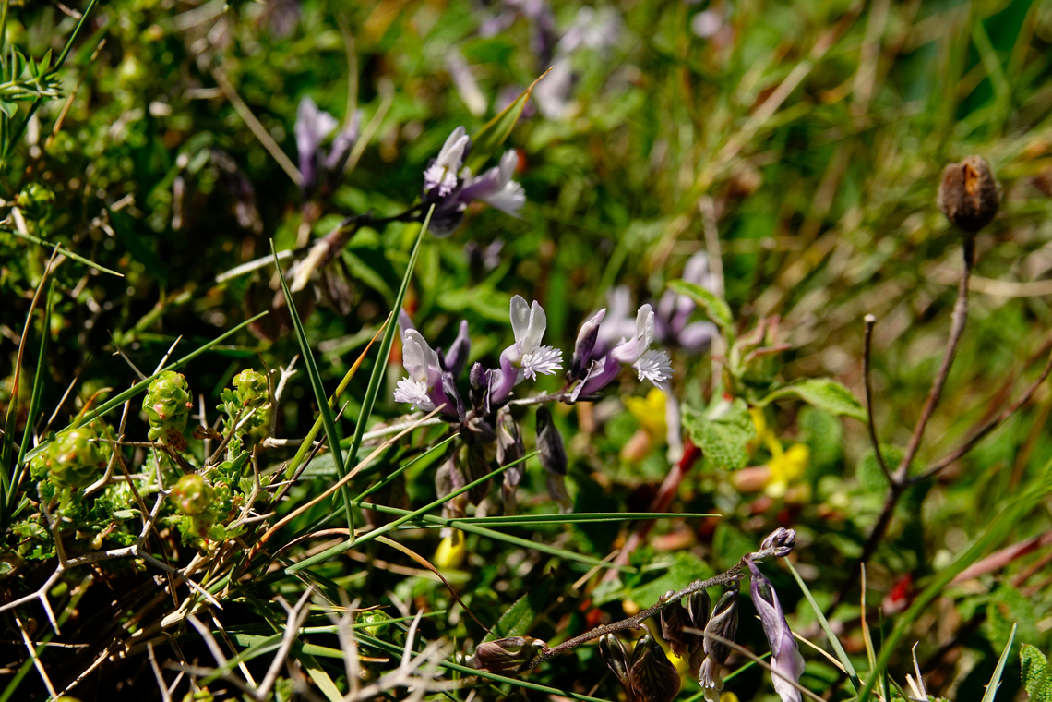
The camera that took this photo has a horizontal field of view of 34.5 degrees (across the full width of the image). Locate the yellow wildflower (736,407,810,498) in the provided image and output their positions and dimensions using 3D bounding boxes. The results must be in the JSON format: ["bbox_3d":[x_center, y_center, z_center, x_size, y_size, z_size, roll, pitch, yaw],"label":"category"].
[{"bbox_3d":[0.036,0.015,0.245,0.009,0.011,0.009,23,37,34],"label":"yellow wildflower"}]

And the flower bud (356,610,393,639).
[{"bbox_3d":[-0.021,0.039,0.240,0.005,0.005,0.005,0,27,0],"label":"flower bud"}]

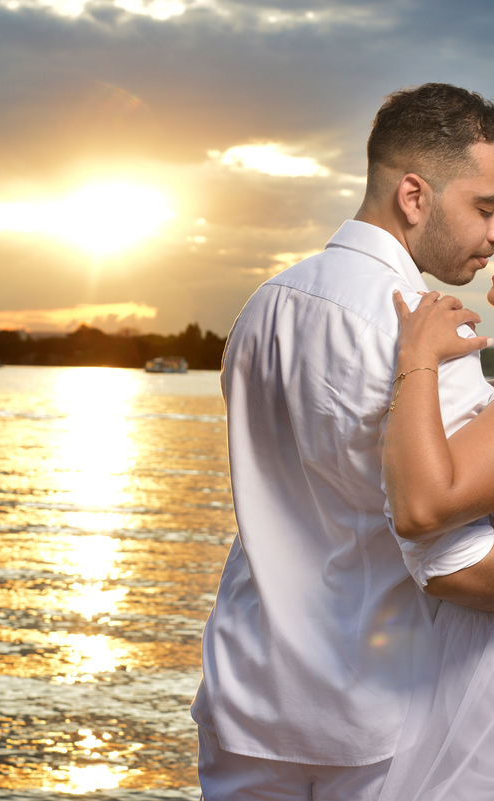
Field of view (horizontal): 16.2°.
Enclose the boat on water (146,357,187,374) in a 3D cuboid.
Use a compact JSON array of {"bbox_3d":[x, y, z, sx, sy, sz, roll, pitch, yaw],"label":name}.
[{"bbox_3d":[-22.230,-9.745,480.000,11.000,4.500,3.900,2,1,10],"label":"boat on water"}]

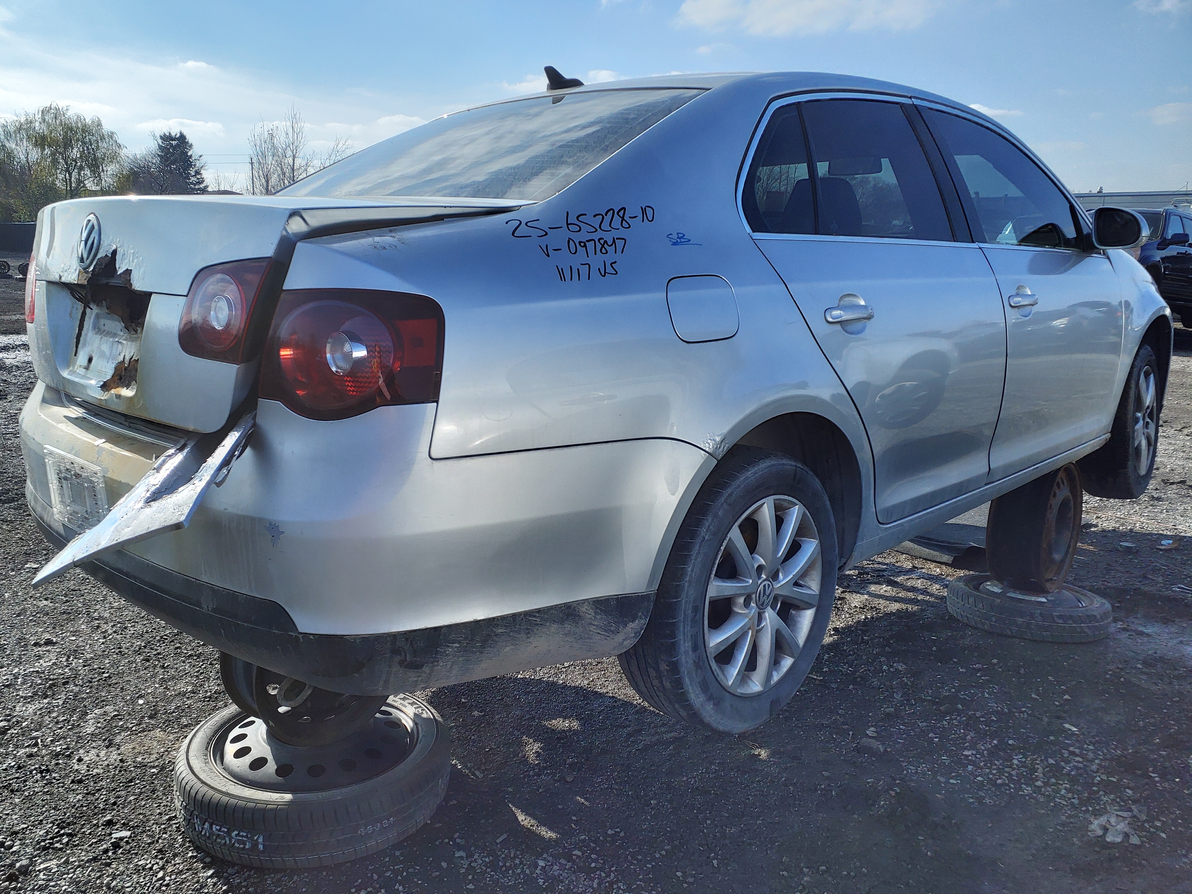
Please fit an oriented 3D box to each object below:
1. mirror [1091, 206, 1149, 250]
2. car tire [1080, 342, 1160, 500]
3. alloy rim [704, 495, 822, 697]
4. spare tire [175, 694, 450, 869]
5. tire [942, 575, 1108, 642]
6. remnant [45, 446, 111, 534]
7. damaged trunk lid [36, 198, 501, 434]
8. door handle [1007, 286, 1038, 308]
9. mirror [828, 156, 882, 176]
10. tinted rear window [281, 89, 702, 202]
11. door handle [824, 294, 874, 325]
[{"bbox_3d":[1.746,-0.727,2.982,0.120,0.145,0.185,-12,17,-43],"label":"mirror"},{"bbox_3d":[2.189,-0.107,3.746,0.205,0.632,0.632,4,12,42],"label":"car tire"},{"bbox_3d":[0.326,0.319,2.026,0.440,0.440,0.170,-12,15,-43],"label":"alloy rim"},{"bbox_3d":[-0.642,0.735,2.072,0.605,0.158,0.605,-8,15,-44],"label":"spare tire"},{"bbox_3d":[1.665,0.616,3.460,0.580,0.140,0.580,-7,13,-44],"label":"tire"},{"bbox_3d":[-1.002,0.084,1.724,0.020,0.155,0.305,-12,17,-43],"label":"remnant"},{"bbox_3d":[-0.767,-0.314,1.874,0.580,0.410,1.320,-12,17,-43],"label":"damaged trunk lid"},{"bbox_3d":[1.226,-0.432,2.568,0.180,0.050,0.050,-12,17,-43],"label":"door handle"},{"bbox_3d":[0.992,-1.076,3.428,0.045,0.070,0.240,-9,15,-35],"label":"mirror"},{"bbox_3d":[-0.351,-0.740,2.196,1.220,0.086,0.717,12,43,45],"label":"tinted rear window"},{"bbox_3d":[0.545,-0.295,1.923,0.180,0.050,0.050,-12,17,-43],"label":"door handle"}]

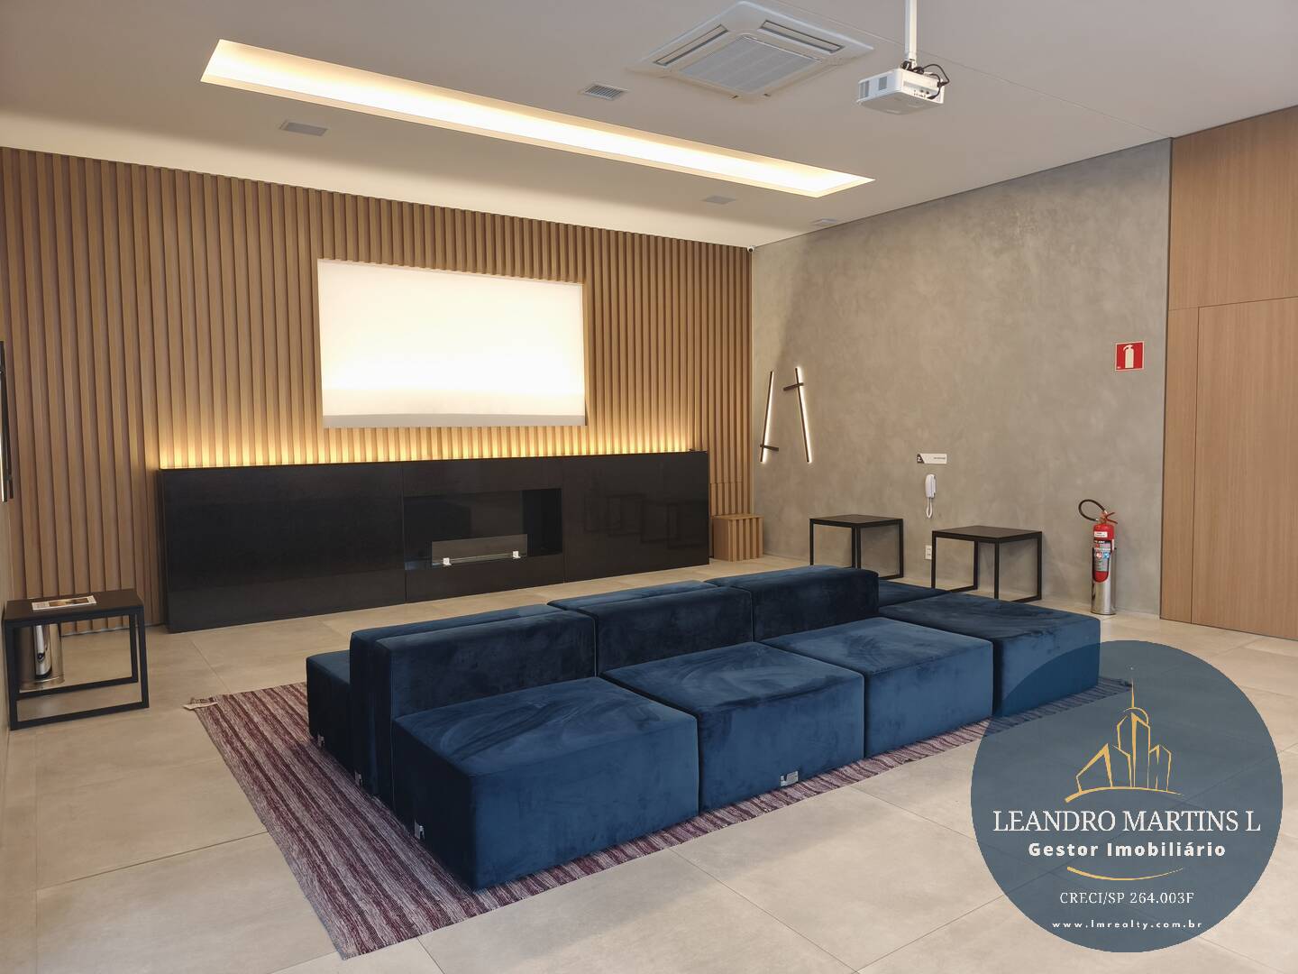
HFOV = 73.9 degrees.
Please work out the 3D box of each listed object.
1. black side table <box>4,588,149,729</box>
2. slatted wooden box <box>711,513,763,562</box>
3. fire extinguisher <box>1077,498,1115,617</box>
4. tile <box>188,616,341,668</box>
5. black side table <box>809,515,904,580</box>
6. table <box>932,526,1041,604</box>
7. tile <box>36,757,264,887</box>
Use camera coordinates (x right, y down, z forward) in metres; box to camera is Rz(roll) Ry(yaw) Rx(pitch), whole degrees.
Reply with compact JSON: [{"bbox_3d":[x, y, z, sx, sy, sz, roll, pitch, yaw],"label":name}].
[{"bbox_3d":[-3.099,0.909,4.683,0.600,0.555,0.600,-4,5,-35],"label":"black side table"},{"bbox_3d":[0.986,0.561,9.484,0.490,0.455,0.285,-4,5,-35],"label":"slatted wooden box"},{"bbox_3d":[3.379,0.520,6.498,0.175,0.853,0.290,-4,5,-35],"label":"fire extinguisher"},{"bbox_3d":[-2.690,1.086,6.143,0.894,0.010,0.913,-4,5,-35],"label":"tile"},{"bbox_3d":[1.977,0.580,8.191,0.614,0.555,0.595,-4,5,-35],"label":"black side table"},{"bbox_3d":[2.767,0.643,7.060,0.614,0.555,0.593,-4,5,-35],"label":"table"},{"bbox_3d":[-1.853,1.257,3.394,0.892,0.010,0.910,-4,5,-35],"label":"tile"}]

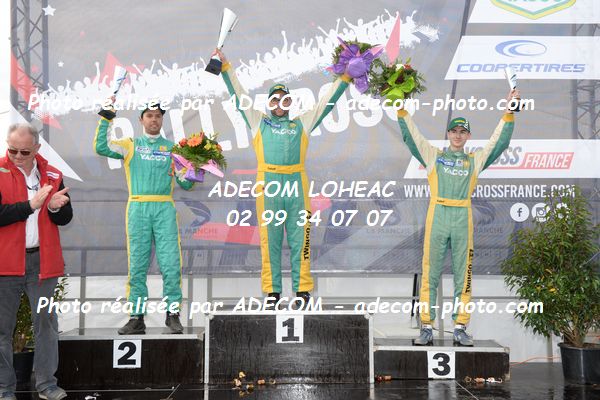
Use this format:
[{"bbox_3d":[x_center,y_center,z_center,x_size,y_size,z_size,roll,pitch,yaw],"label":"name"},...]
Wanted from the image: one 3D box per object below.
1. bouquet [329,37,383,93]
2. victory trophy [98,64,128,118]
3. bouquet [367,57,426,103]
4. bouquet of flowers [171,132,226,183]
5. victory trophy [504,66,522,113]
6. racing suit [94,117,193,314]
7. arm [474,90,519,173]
[{"bbox_3d":[0.437,-1.065,4.980,0.420,0.420,0.380,0,-1,0],"label":"bouquet"},{"bbox_3d":[-1.399,-0.806,4.750,0.125,0.390,0.120,17,-2,-11],"label":"victory trophy"},{"bbox_3d":[0.727,-0.908,4.770,0.440,0.350,0.380,0,-2,6],"label":"bouquet"},{"bbox_3d":[-0.741,-0.310,4.620,0.400,0.360,0.350,0,-2,-11],"label":"bouquet of flowers"},{"bbox_3d":[1.594,-0.829,4.750,0.100,0.350,0.100,-9,-2,11],"label":"victory trophy"},{"bbox_3d":[-1.181,0.117,4.780,0.740,1.490,0.420,0,-2,-12],"label":"racing suit"},{"bbox_3d":[1.485,-0.514,4.750,0.230,0.630,0.190,21,-2,5],"label":"arm"}]

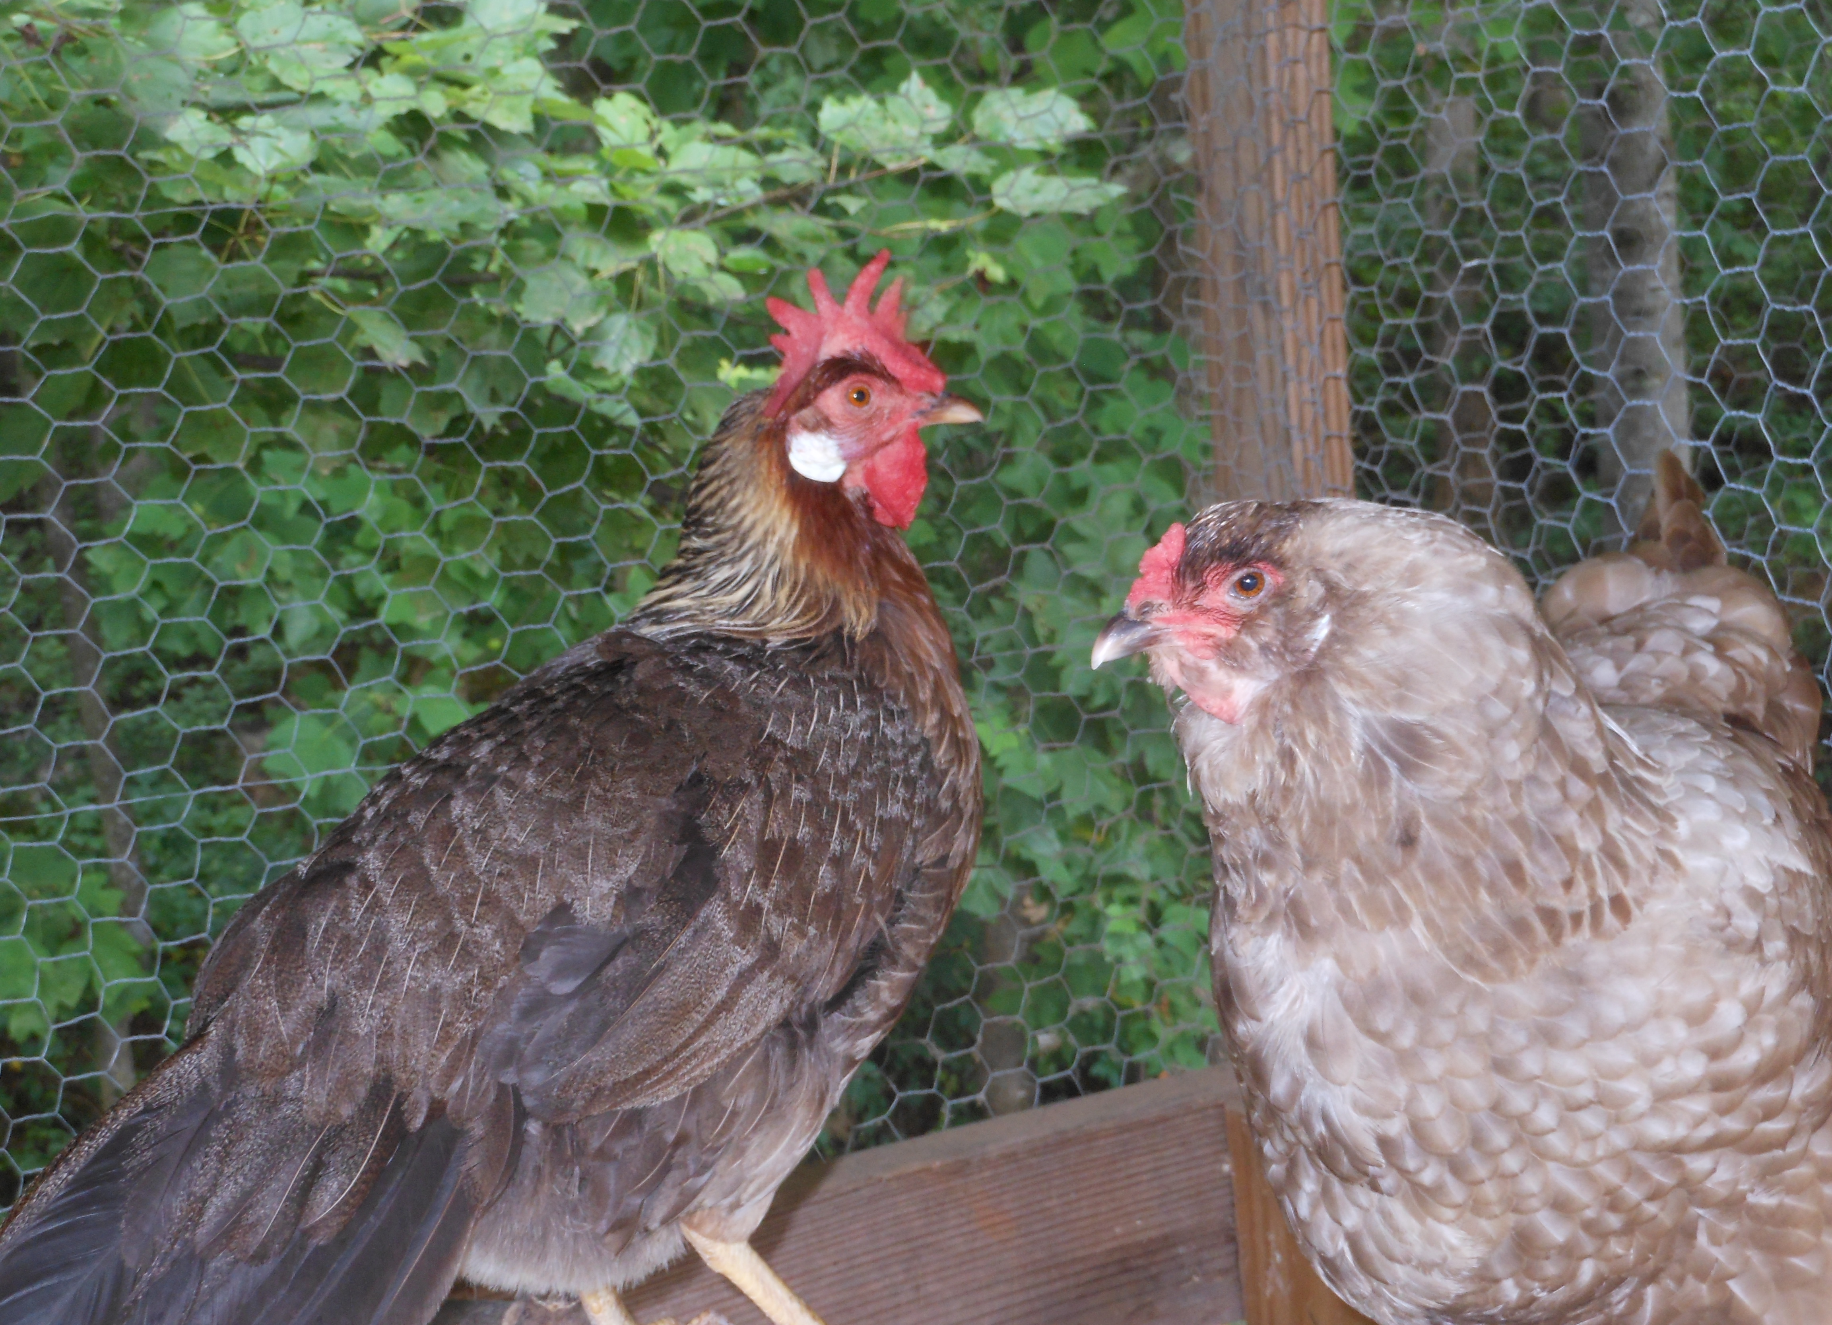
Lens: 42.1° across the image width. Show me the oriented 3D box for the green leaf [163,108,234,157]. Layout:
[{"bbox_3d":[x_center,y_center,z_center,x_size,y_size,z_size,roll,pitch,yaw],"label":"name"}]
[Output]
[{"bbox_3d":[-0.428,-0.316,1.420,0.041,0.008,0.040,-5,48,0],"label":"green leaf"}]

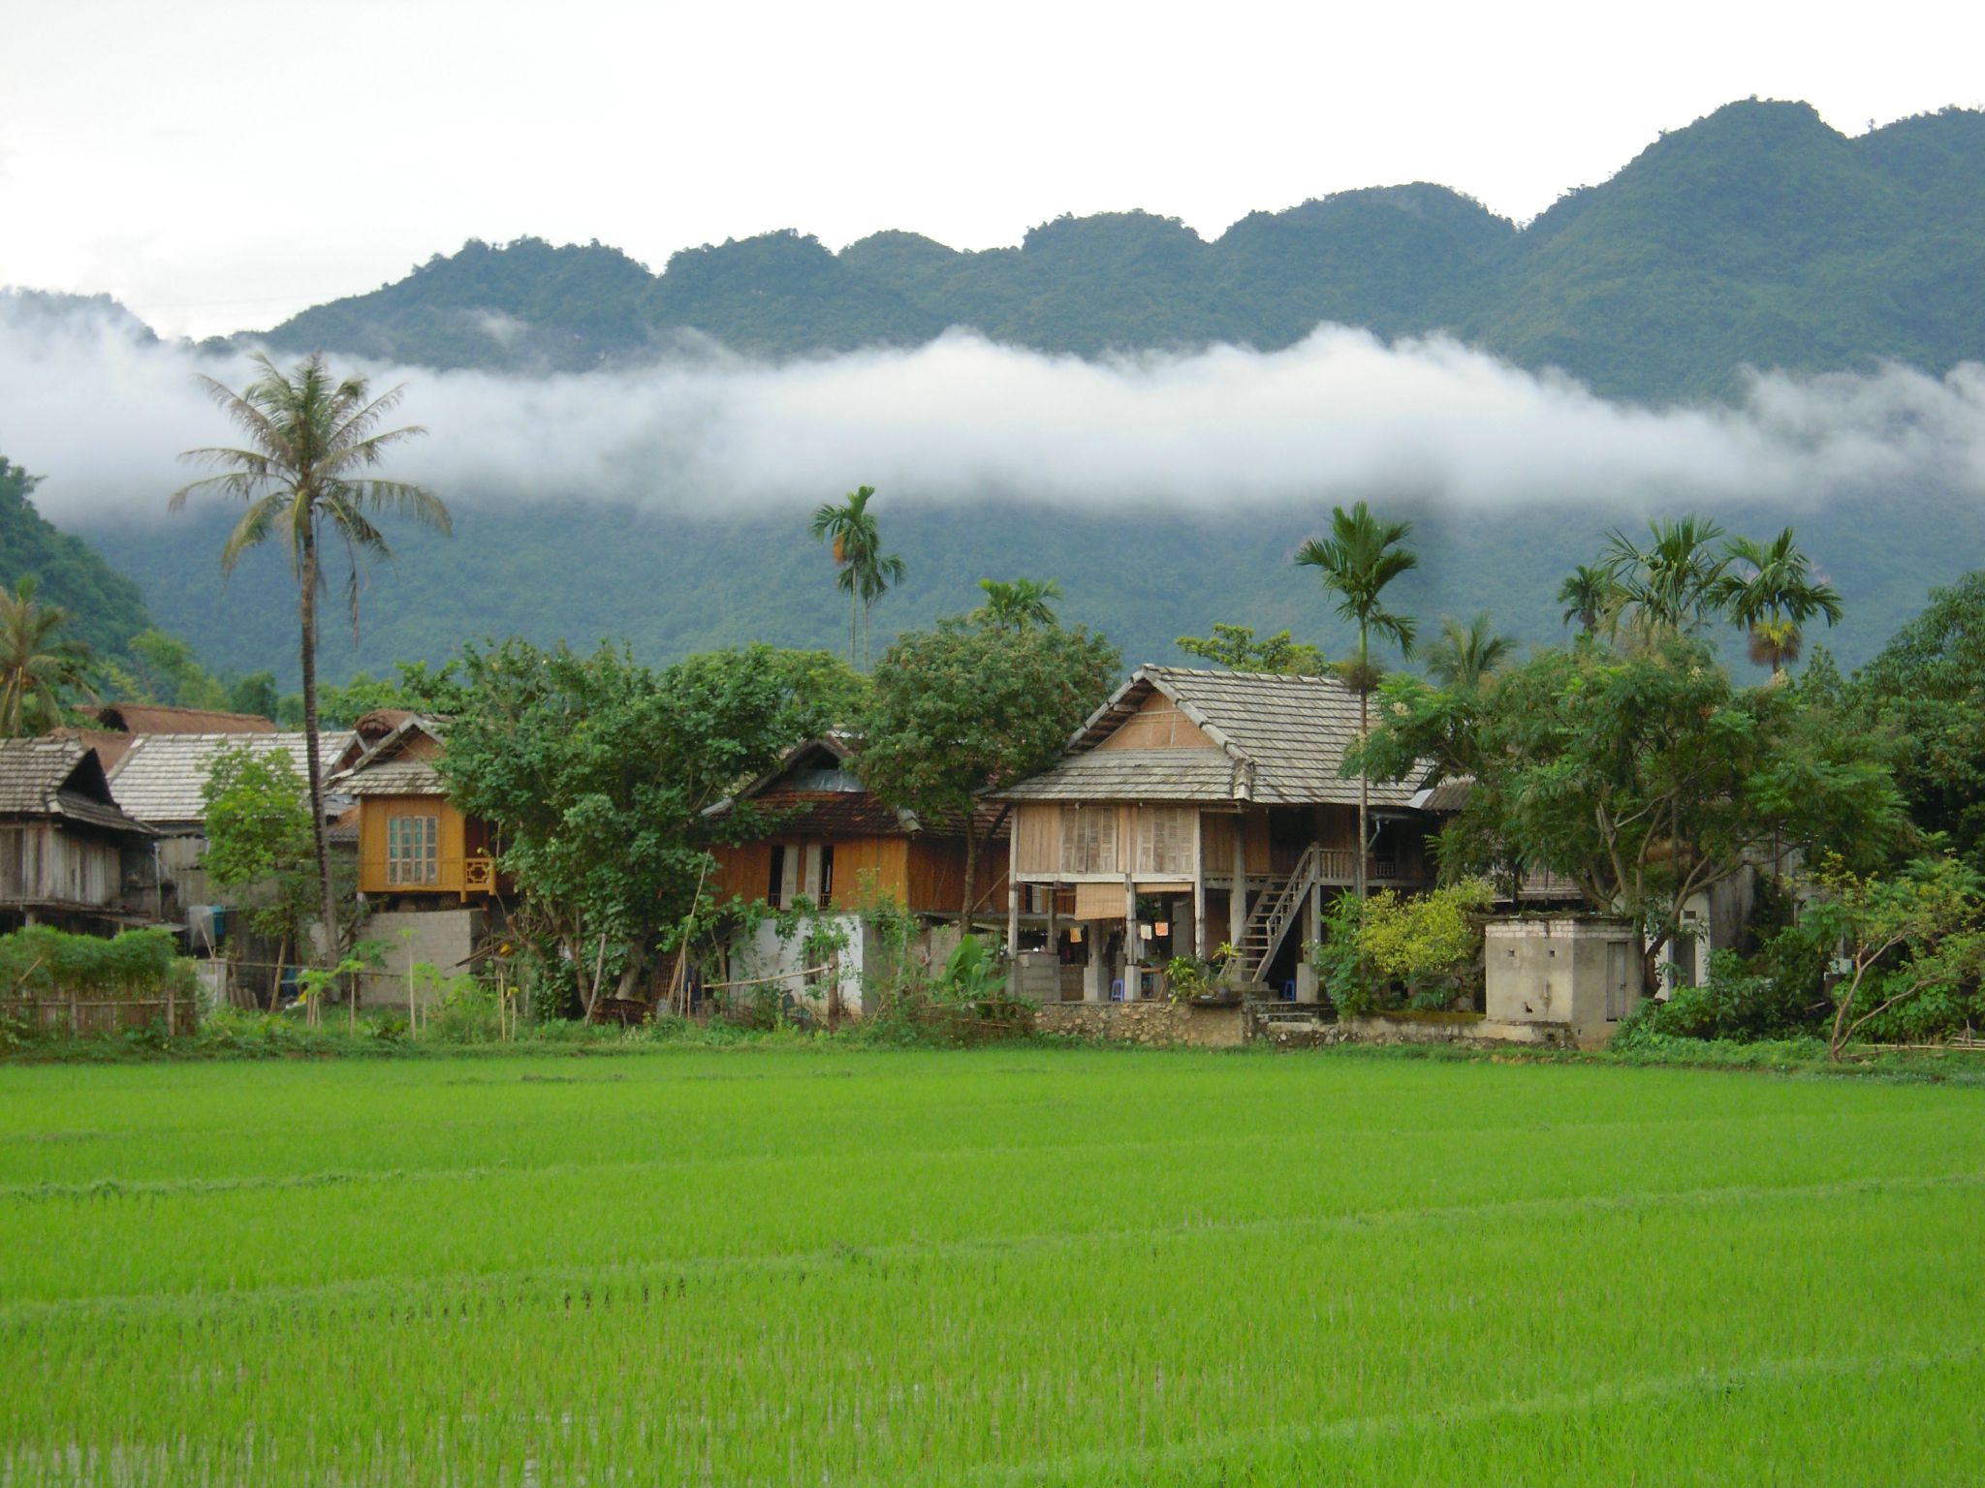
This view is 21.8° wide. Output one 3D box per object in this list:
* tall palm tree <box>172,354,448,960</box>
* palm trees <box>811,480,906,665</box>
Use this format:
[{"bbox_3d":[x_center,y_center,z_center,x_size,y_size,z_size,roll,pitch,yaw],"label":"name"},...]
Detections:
[{"bbox_3d":[-14.560,-1.504,110.000,5.850,13.620,5.500,0,-1,0],"label":"tall palm tree"},{"bbox_3d":[-3.587,-0.394,138.000,2.570,13.100,2.400,0,-2,0],"label":"palm trees"}]

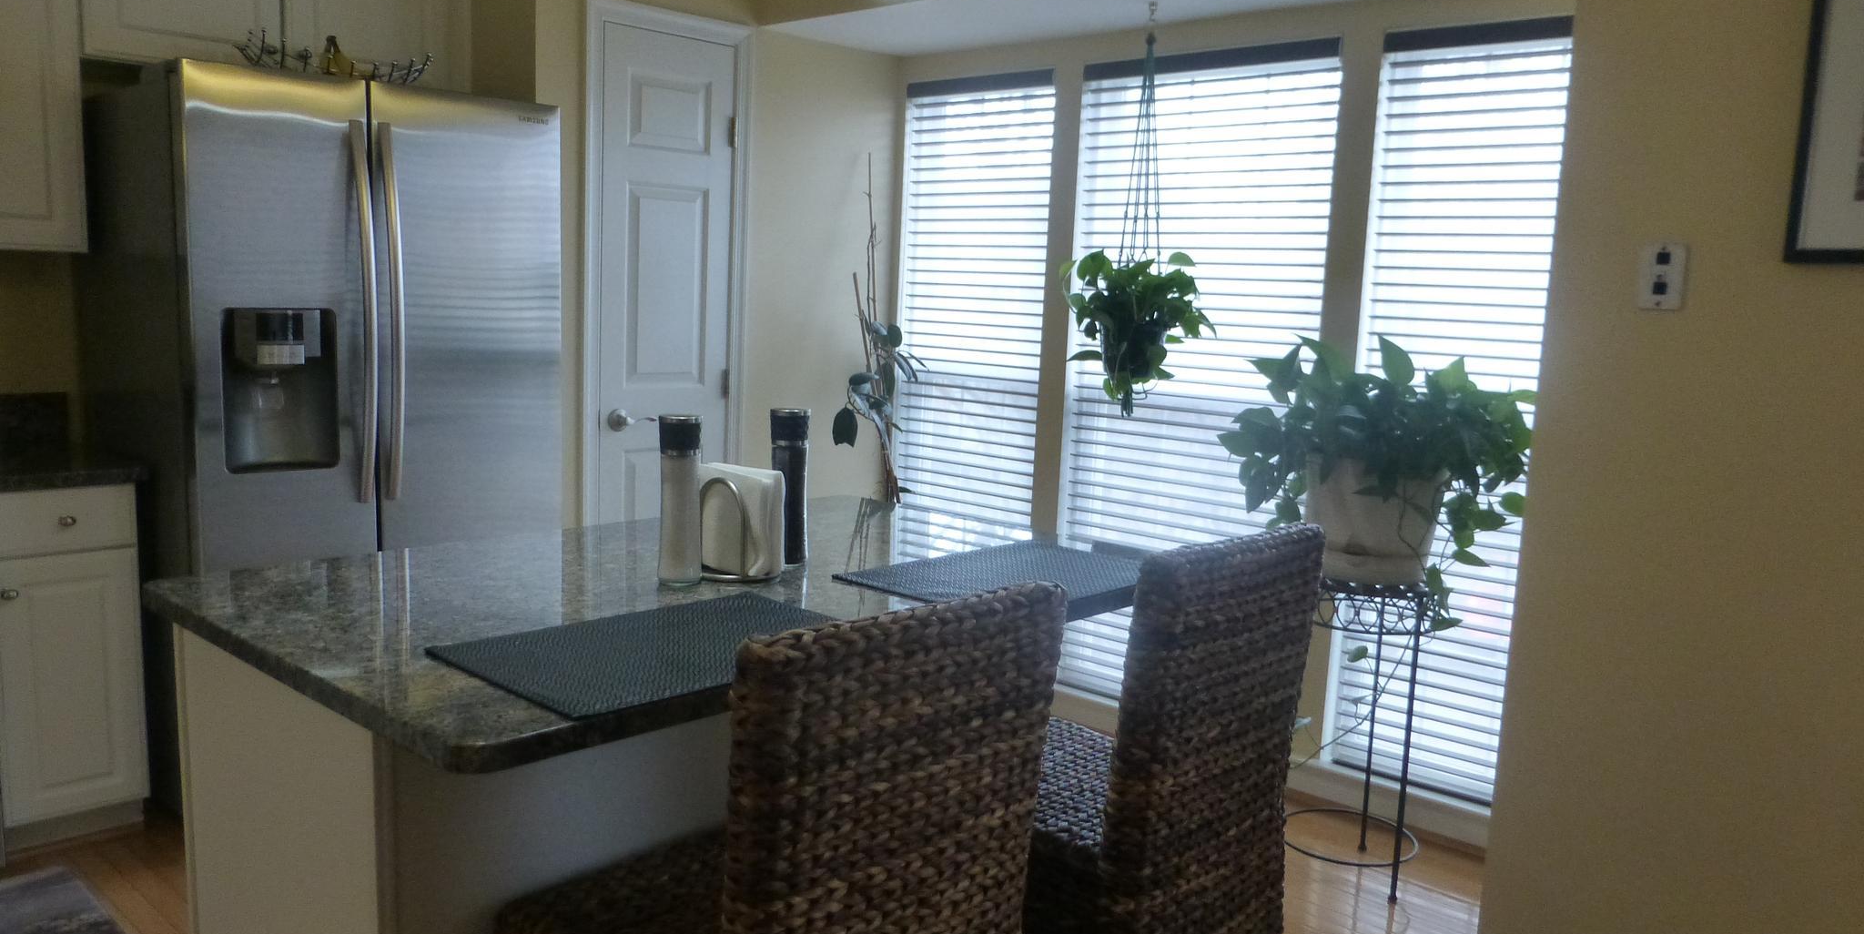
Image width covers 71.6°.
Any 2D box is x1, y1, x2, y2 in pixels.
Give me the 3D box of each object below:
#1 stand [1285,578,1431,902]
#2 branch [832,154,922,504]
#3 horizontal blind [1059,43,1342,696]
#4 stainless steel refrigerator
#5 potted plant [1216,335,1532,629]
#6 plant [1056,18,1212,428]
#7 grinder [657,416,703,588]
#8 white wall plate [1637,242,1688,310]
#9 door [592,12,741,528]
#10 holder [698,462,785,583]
[{"bbox_3d":[1.006,0.620,3.057,0.320,0.720,0.320,10,11,42],"label":"stand"},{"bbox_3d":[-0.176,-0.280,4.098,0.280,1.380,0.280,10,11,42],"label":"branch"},{"bbox_3d":[0.729,-0.212,3.787,0.820,1.940,0.060,10,11,42],"label":"horizontal blind"},{"bbox_3d":[-1.606,-0.075,3.473,0.900,1.785,0.908,10,11,42],"label":"stainless steel refrigerator"},{"bbox_3d":[1.011,0.030,2.975,0.660,0.660,0.600,10,11,42],"label":"potted plant"},{"bbox_3d":[0.566,-0.682,3.580,0.390,1.094,0.370,2,8,0],"label":"plant"},{"bbox_3d":[-0.366,0.046,1.881,0.065,0.245,0.065,2,8,0],"label":"grinder"},{"bbox_3d":[1.302,-0.338,2.304,0.071,0.116,0.008,9,10,41],"label":"white wall plate"},{"bbox_3d":[-0.811,-0.254,3.961,0.050,2.060,0.485,10,11,42],"label":"door"},{"bbox_3d":[-0.297,0.079,1.984,0.155,0.155,0.105,10,11,42],"label":"holder"}]

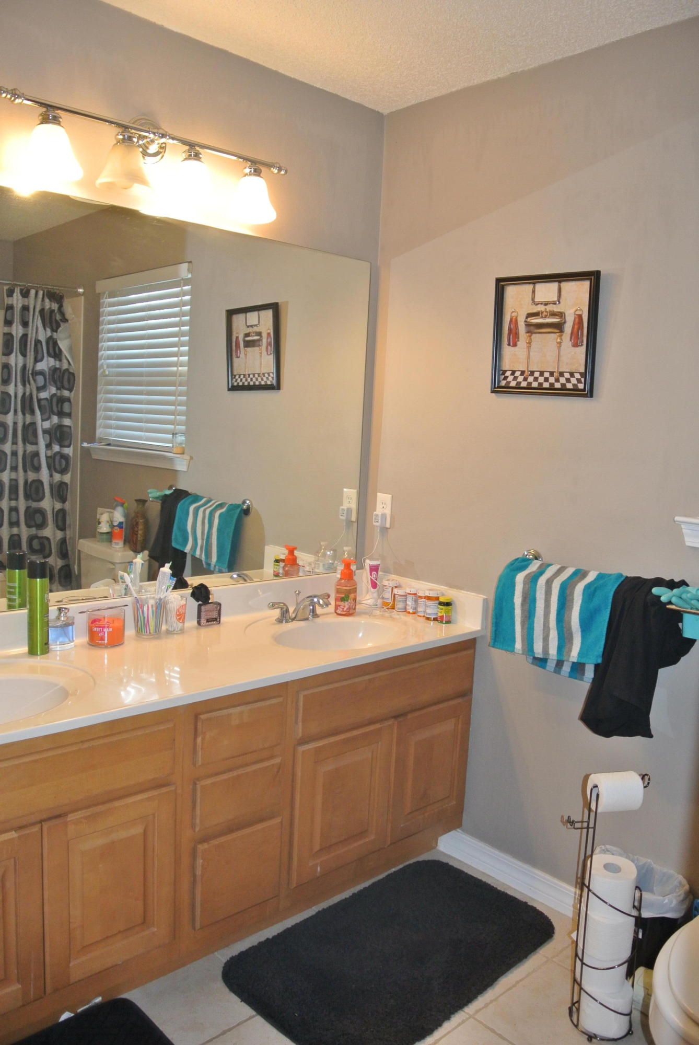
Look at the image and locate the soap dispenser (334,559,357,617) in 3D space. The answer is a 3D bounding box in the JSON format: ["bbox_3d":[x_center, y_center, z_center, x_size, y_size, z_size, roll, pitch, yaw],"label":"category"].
[{"bbox_3d":[-0.004,0.215,2.669,0.065,0.177,0.072,-4,10,-43],"label":"soap dispenser"}]

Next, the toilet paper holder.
[{"bbox_3d":[0.612,0.905,1.931,0.197,0.620,0.145,1,8,-15],"label":"toilet paper holder"}]

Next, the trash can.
[{"bbox_3d":[0.741,1.055,2.124,0.180,0.285,0.250,-4,10,-43],"label":"trash can"}]

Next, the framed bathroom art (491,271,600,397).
[{"bbox_3d":[0.554,-0.534,2.333,0.023,0.338,0.338,-4,10,-43],"label":"framed bathroom art"}]

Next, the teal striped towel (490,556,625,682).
[{"bbox_3d":[0.571,0.270,2.270,0.105,0.300,0.375,-4,10,-43],"label":"teal striped towel"}]

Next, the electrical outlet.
[{"bbox_3d":[0.121,-0.041,2.850,0.012,0.115,0.073,-4,10,-43],"label":"electrical outlet"}]

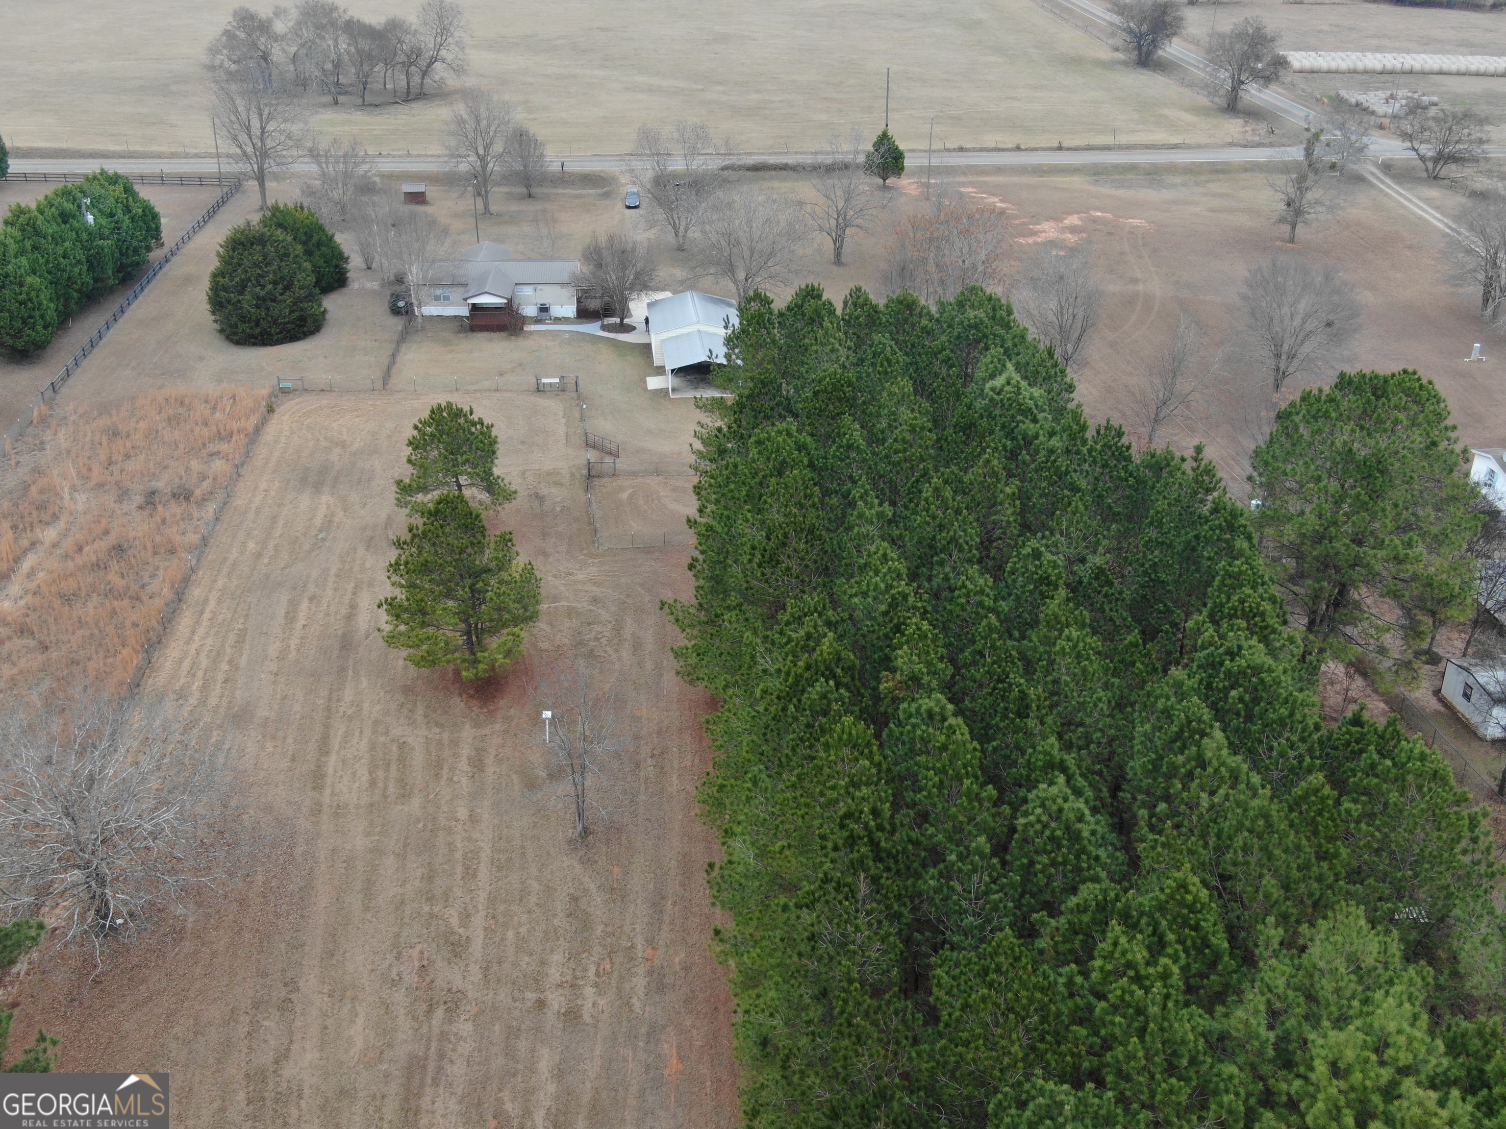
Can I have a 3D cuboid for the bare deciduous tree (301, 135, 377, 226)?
[{"bbox_3d":[-46.105,-42.882,169.967,8.401,9.768,8.149,0,26,0],"label":"bare deciduous tree"}]

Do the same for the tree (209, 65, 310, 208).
[{"bbox_3d":[-55.840,-48.510,173.160,11.350,16.030,11.010,0,25,0],"label":"tree"}]

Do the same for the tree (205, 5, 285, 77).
[{"bbox_3d":[-85.310,-86.990,256.430,13.460,13.570,13.050,0,25,0],"label":"tree"}]

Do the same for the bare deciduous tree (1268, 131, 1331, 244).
[{"bbox_3d":[58.913,-40.630,164.466,7.349,11.851,7.128,0,26,0],"label":"bare deciduous tree"}]

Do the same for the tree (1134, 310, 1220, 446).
[{"bbox_3d":[29.690,-12.950,106.880,5.850,9.590,5.680,0,25,0],"label":"tree"}]

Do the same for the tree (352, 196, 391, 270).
[{"bbox_3d":[-38.355,-33.407,153.372,3.909,7.458,3.792,0,26,0],"label":"tree"}]

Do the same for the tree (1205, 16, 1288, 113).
[{"bbox_3d":[77.316,-78.492,239.215,13.090,14.259,12.697,0,26,0],"label":"tree"}]

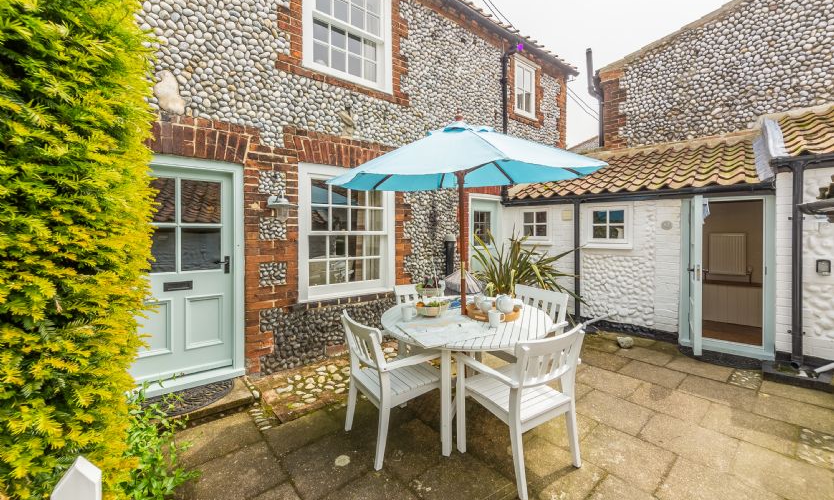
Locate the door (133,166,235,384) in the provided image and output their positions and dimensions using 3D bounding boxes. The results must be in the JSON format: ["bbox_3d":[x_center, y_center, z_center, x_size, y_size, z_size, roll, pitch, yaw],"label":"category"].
[{"bbox_3d":[-2.190,0.190,3.000,0.880,1.940,0.060,-2,3,-37],"label":"door"}]

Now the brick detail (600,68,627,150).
[{"bbox_3d":[3.850,-2.740,6.340,0.420,1.620,0.200,2,3,40],"label":"brick detail"}]

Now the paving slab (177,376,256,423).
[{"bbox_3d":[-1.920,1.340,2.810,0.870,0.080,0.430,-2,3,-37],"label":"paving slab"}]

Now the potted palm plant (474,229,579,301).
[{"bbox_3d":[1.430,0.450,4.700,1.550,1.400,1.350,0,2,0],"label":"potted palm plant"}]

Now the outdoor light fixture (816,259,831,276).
[{"bbox_3d":[4.210,0.186,3.350,0.100,0.175,0.085,3,4,41],"label":"outdoor light fixture"}]

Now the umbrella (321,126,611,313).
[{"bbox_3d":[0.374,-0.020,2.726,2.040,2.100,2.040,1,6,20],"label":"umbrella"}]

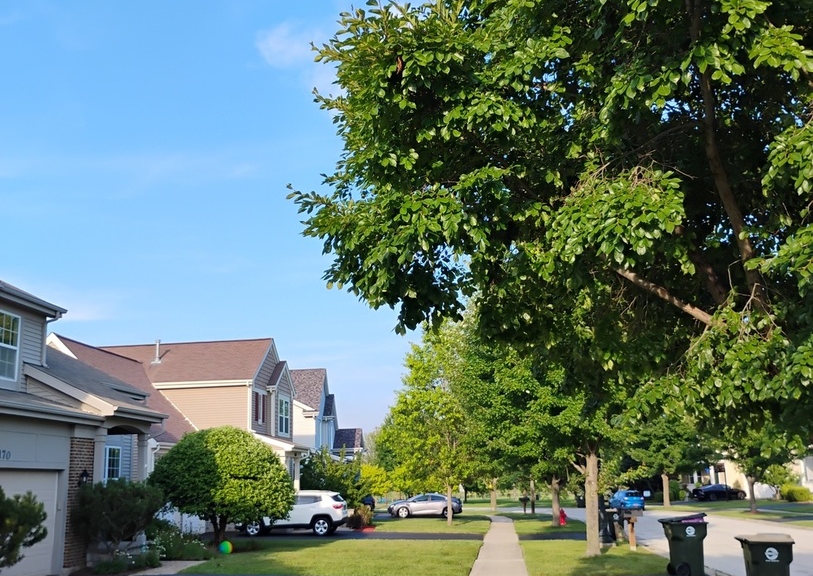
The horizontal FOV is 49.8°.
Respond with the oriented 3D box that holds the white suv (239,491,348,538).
[{"bbox_3d":[-4.593,8.804,34.211,4.400,1.650,1.840,-3,-13,6],"label":"white suv"}]

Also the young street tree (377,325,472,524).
[{"bbox_3d":[1.384,6.773,44.110,5.600,10.052,5.600,-3,-13,6],"label":"young street tree"}]

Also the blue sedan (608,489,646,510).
[{"bbox_3d":[16.418,16.003,65.766,1.780,1.470,4.450,-1,-13,-2],"label":"blue sedan"}]

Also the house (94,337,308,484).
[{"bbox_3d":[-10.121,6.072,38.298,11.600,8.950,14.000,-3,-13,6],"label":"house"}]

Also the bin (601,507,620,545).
[{"bbox_3d":[6.738,7.787,28.619,0.730,1.050,0.630,-3,-13,4],"label":"bin"}]

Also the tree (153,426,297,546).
[{"bbox_3d":[-6.005,6.455,28.556,4.685,3.759,4.880,-3,-13,6],"label":"tree"}]

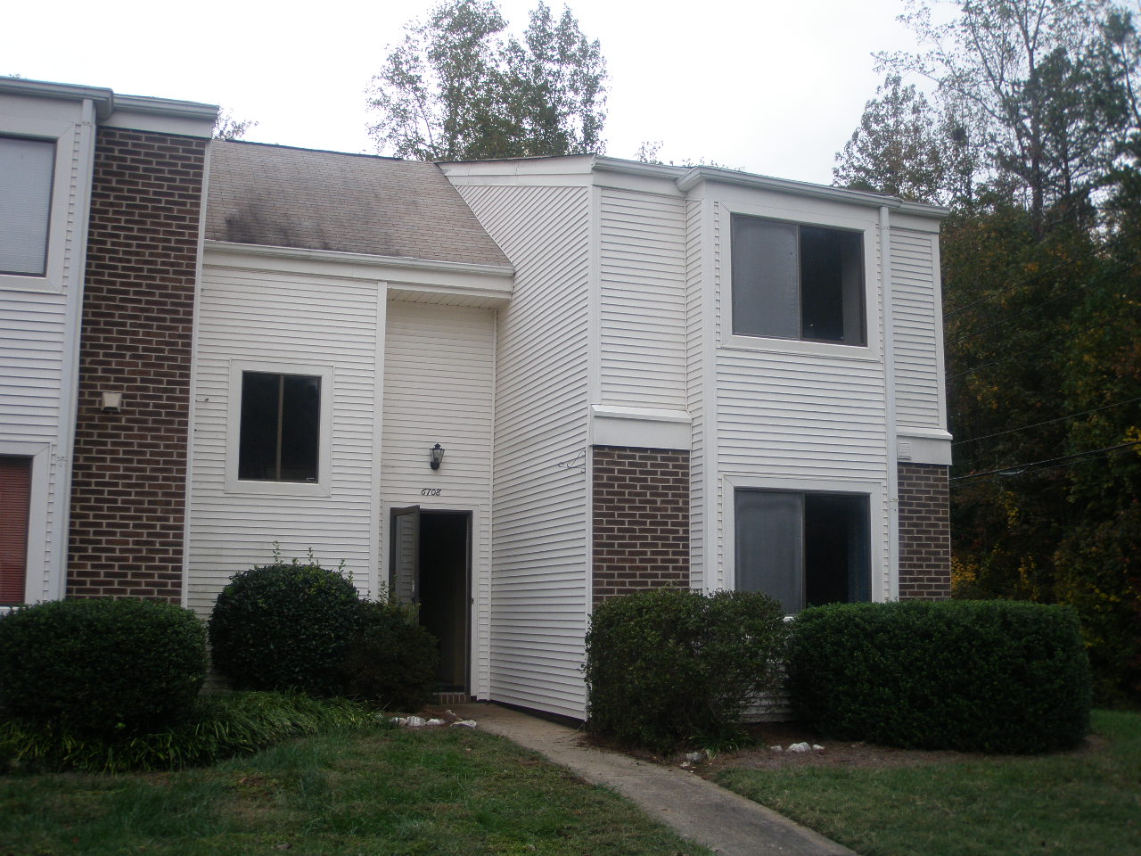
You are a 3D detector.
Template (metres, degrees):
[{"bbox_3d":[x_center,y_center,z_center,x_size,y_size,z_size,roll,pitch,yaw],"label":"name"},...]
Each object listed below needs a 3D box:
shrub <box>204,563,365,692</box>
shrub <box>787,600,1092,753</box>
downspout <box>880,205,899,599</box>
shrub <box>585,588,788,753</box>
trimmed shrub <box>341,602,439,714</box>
[{"bbox_3d":[-2.805,2.052,12.308,1.420,1.414,1.350,3,-9,-20],"label":"shrub"},{"bbox_3d":[3.282,2.174,11.107,2.718,1.273,1.350,3,-9,-20],"label":"shrub"},{"bbox_3d":[3.096,0.285,12.060,0.085,5.030,0.075,3,-9,-20],"label":"downspout"},{"bbox_3d":[0.994,2.045,10.706,1.713,1.337,1.150,3,-9,-20],"label":"shrub"},{"bbox_3d":[-1.853,2.326,12.784,0.970,1.131,0.950,3,-9,-20],"label":"trimmed shrub"}]

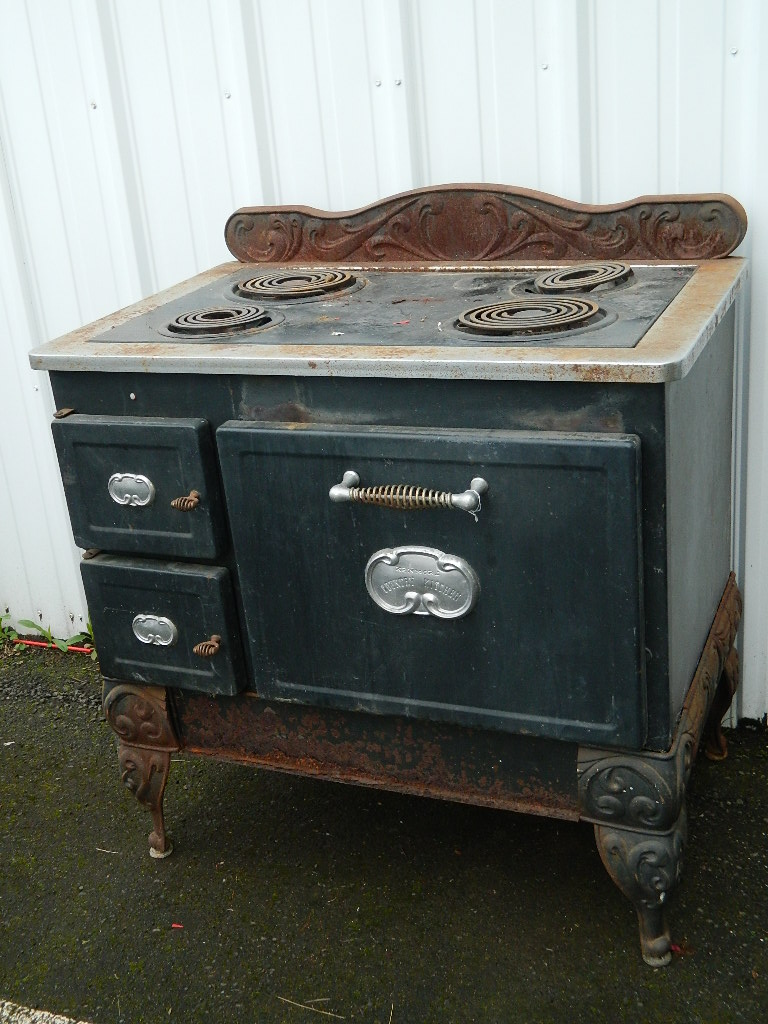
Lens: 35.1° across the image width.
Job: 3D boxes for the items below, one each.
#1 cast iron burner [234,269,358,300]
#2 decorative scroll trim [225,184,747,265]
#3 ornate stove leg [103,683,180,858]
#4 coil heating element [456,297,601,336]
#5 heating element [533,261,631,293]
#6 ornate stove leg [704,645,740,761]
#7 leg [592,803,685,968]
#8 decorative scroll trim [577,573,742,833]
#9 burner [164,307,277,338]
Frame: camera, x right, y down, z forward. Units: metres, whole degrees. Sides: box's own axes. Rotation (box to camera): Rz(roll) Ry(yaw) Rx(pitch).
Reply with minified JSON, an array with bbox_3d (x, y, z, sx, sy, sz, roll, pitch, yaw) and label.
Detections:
[{"bbox_3d":[-0.144,-0.369,1.991,0.190,0.020,0.190,4,24,23],"label":"cast iron burner"},{"bbox_3d":[0.141,-0.492,2.064,0.934,0.125,0.032,4,24,23],"label":"decorative scroll trim"},{"bbox_3d":[-0.367,0.420,2.069,0.124,0.362,0.122,4,24,23],"label":"ornate stove leg"},{"bbox_3d":[0.198,-0.262,1.642,0.190,0.020,0.190,4,24,23],"label":"coil heating element"},{"bbox_3d":[0.296,-0.348,1.820,0.148,0.019,0.148,-1,23,25],"label":"heating element"},{"bbox_3d":[0.565,0.347,2.159,0.122,0.254,0.124,4,24,23],"label":"ornate stove leg"},{"bbox_3d":[0.386,0.522,1.769,0.126,0.254,0.122,4,24,23],"label":"leg"},{"bbox_3d":[0.449,0.270,1.902,0.146,0.140,0.586,4,24,23],"label":"decorative scroll trim"},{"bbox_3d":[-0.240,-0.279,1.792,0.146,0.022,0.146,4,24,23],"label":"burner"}]

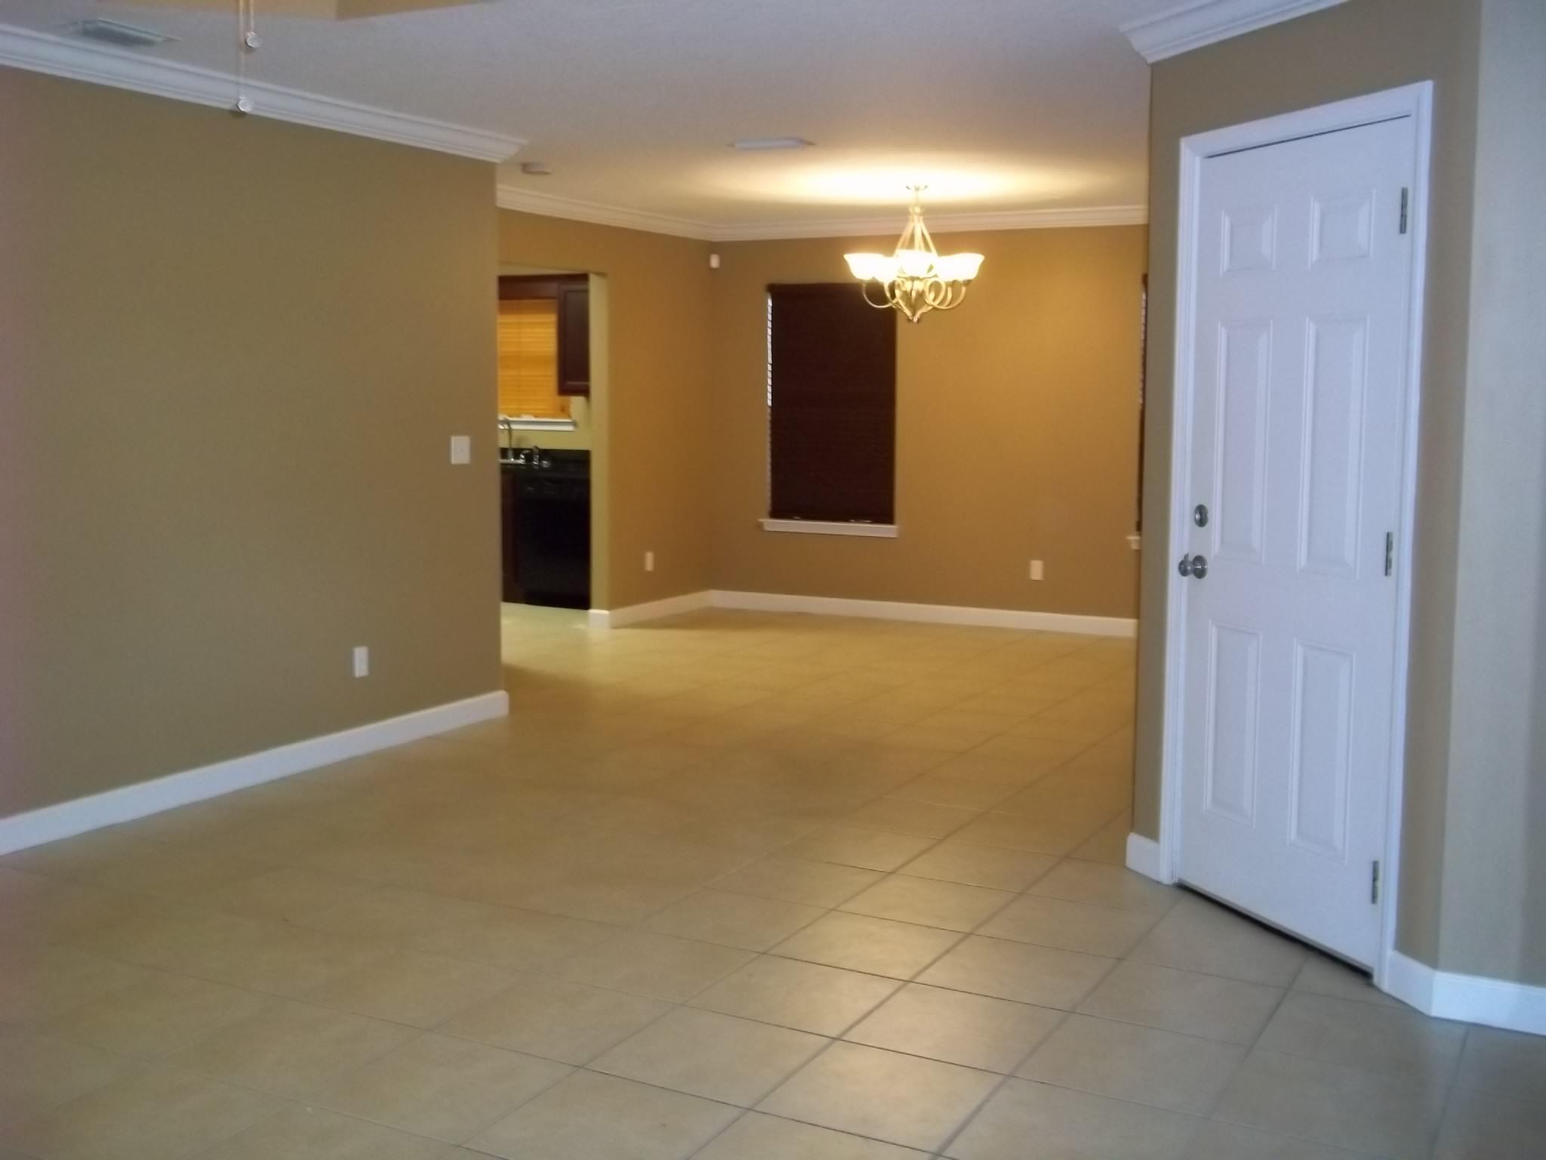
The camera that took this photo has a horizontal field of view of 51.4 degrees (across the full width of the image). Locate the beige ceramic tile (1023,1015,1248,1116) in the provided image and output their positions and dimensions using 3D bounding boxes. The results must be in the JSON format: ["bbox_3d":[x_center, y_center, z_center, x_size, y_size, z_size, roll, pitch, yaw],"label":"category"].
[{"bbox_3d":[0.775,1.032,3.434,0.385,0.012,0.385,4,7,28],"label":"beige ceramic tile"}]

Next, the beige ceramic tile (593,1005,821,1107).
[{"bbox_3d":[-0.129,1.016,3.431,0.400,0.012,0.400,4,7,28],"label":"beige ceramic tile"}]

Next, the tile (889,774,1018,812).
[{"bbox_3d":[0.648,0.766,5.767,0.400,0.010,0.400,4,7,28],"label":"tile"}]

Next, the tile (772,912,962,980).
[{"bbox_3d":[0.250,0.945,4.158,0.398,0.012,0.398,4,7,28],"label":"tile"}]

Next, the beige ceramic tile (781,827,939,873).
[{"bbox_3d":[0.269,0.842,5.057,0.400,0.010,0.400,4,7,28],"label":"beige ceramic tile"}]

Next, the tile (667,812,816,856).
[{"bbox_3d":[-0.088,0.818,5.245,0.400,0.010,0.400,4,7,28],"label":"tile"}]

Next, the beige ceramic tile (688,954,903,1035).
[{"bbox_3d":[0.058,0.981,3.805,0.400,0.010,0.400,4,7,28],"label":"beige ceramic tile"}]

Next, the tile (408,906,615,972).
[{"bbox_3d":[-0.656,0.933,4.181,0.400,0.010,0.400,4,7,28],"label":"tile"}]

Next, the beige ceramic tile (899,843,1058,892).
[{"bbox_3d":[0.630,0.867,4.864,0.398,0.012,0.398,4,7,28],"label":"beige ceramic tile"}]

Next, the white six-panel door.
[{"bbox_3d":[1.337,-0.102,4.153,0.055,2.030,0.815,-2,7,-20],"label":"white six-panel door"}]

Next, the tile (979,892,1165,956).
[{"bbox_3d":[0.793,0.929,4.327,0.400,0.010,0.400,4,7,28],"label":"tile"}]

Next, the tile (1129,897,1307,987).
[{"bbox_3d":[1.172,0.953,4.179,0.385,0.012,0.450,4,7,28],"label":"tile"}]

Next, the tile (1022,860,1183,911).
[{"bbox_3d":[0.985,0.890,4.676,0.398,0.012,0.398,4,7,28],"label":"tile"}]

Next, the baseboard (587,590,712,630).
[{"bbox_3d":[-0.733,0.176,10.232,0.140,0.107,1.222,4,7,28],"label":"baseboard"}]

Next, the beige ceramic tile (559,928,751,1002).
[{"bbox_3d":[-0.299,0.957,3.993,0.400,0.010,0.400,4,7,28],"label":"beige ceramic tile"}]

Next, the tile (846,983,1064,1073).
[{"bbox_3d":[0.416,1.008,3.618,0.385,0.012,0.385,4,7,28],"label":"tile"}]

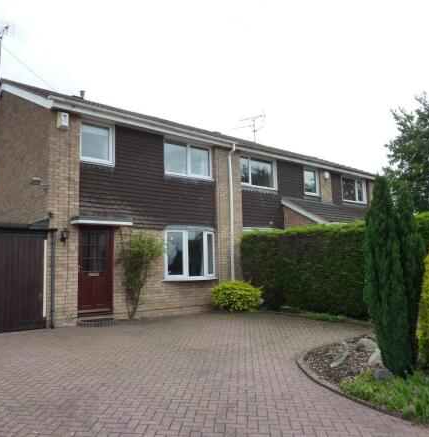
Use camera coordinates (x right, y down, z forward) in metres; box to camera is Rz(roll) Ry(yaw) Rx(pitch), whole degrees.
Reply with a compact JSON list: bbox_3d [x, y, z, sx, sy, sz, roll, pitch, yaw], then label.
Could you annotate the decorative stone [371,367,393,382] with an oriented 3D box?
[{"bbox_3d":[2.115,1.964,5.300,0.290,0.190,0.250,-2,-7,0],"label":"decorative stone"}]

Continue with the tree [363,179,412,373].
[{"bbox_3d":[2.323,0.774,5.620,0.580,2.620,0.560,-2,-7,0],"label":"tree"}]

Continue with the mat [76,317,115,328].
[{"bbox_3d":[-2.665,2.318,9.427,0.850,0.060,0.450,4,-9,-41],"label":"mat"}]

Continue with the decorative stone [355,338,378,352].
[{"bbox_3d":[2.445,2.036,6.750,0.360,0.210,0.280,-2,-7,0],"label":"decorative stone"}]

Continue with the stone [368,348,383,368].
[{"bbox_3d":[2.244,1.945,5.850,0.240,0.260,0.240,-2,-7,0],"label":"stone"}]

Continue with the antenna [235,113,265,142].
[{"bbox_3d":[1.756,-4.378,20.253,1.300,1.200,0.500,-6,-8,33],"label":"antenna"}]

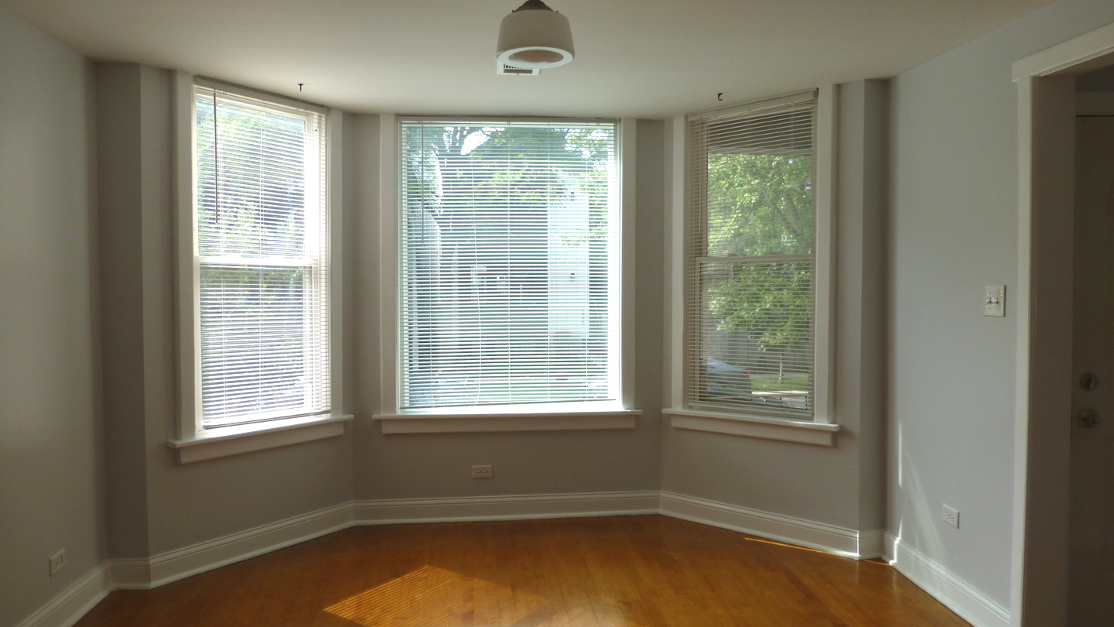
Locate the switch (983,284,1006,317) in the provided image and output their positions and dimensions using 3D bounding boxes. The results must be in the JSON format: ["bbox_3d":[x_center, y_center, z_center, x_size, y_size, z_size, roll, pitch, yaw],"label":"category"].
[{"bbox_3d":[1.673,-0.047,2.960,0.018,0.117,0.116,0,2,-7],"label":"switch"}]

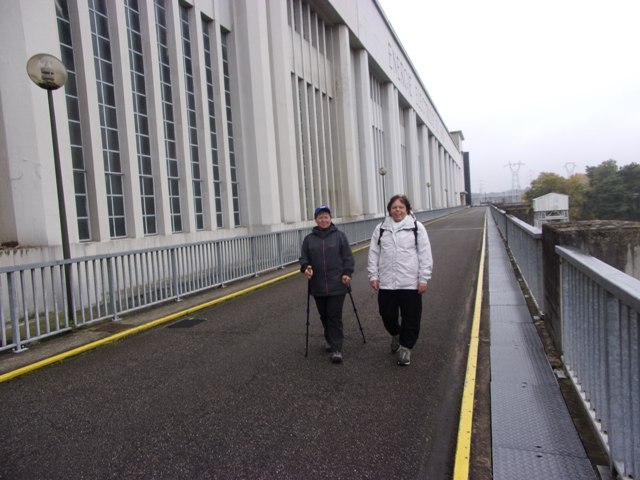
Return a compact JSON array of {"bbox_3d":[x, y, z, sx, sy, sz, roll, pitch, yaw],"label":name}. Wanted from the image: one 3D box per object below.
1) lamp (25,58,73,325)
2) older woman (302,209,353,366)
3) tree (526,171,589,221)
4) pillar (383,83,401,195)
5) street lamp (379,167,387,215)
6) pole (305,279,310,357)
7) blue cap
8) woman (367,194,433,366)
[{"bbox_3d":[-3.682,-0.647,6.555,0.490,3.930,0.490,-2,3,20],"label":"lamp"},{"bbox_3d":[0.084,0.440,4.829,0.500,1.600,0.500,-3,3,14],"label":"older woman"},{"bbox_3d":[48.610,-7.913,95.000,12.000,12.500,11.000,-2,3,20],"label":"tree"},{"bbox_3d":[6.701,-8.026,41.715,1.050,11.300,2.500,-2,3,20],"label":"pillar"},{"bbox_3d":[3.871,-2.337,27.377,0.490,3.950,0.490,-2,3,20],"label":"street lamp"},{"bbox_3d":[-0.125,0.763,4.859,0.040,0.990,0.050,5,10,14],"label":"pole"},{"bbox_3d":[0.025,-0.289,4.719,0.170,0.140,0.240,-3,3,10],"label":"blue cap"},{"bbox_3d":[0.791,0.383,4.595,0.570,1.650,0.470,-3,3,17],"label":"woman"}]

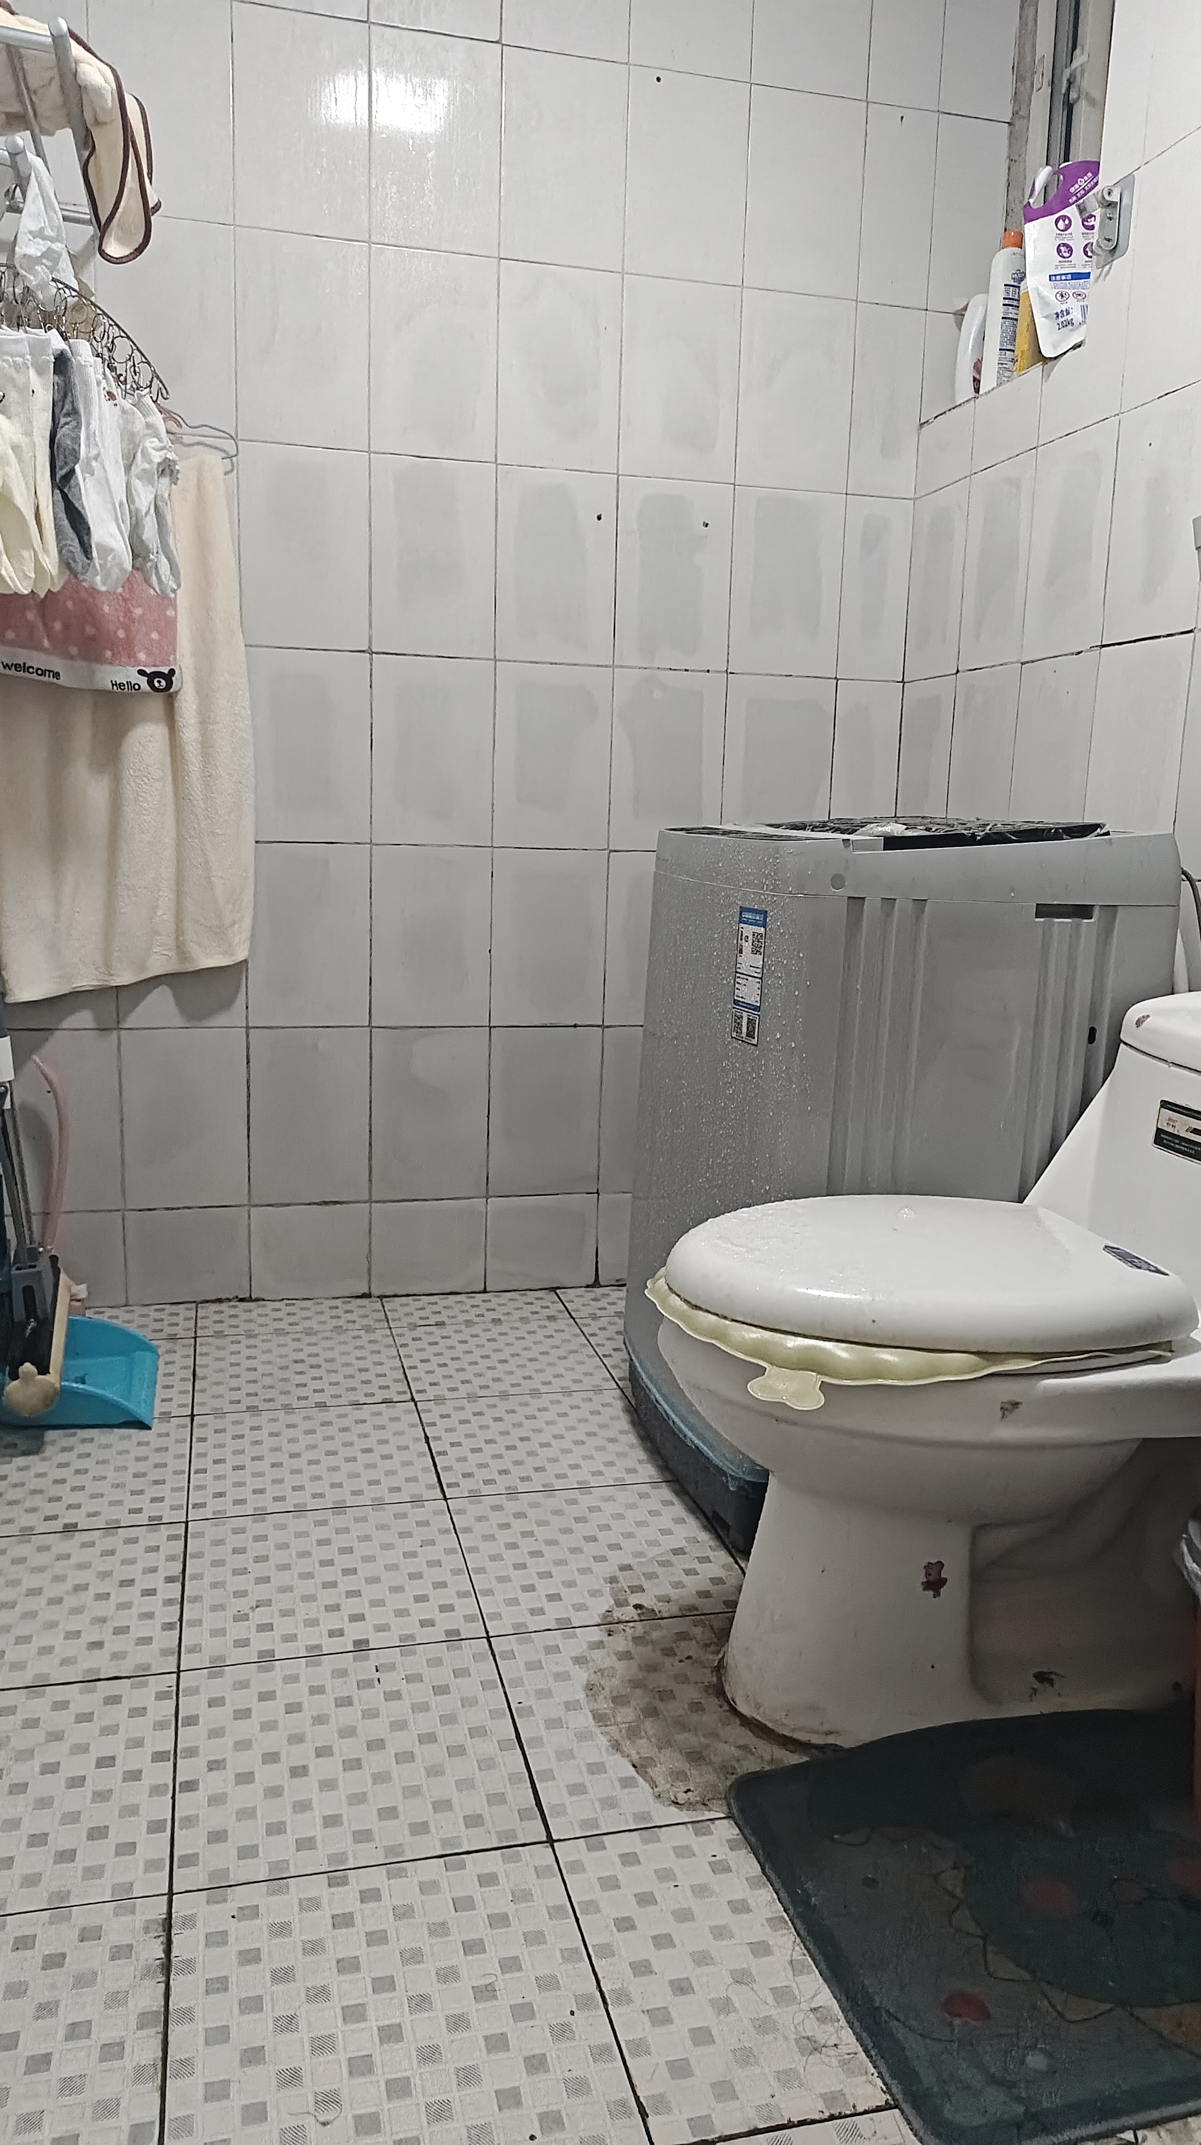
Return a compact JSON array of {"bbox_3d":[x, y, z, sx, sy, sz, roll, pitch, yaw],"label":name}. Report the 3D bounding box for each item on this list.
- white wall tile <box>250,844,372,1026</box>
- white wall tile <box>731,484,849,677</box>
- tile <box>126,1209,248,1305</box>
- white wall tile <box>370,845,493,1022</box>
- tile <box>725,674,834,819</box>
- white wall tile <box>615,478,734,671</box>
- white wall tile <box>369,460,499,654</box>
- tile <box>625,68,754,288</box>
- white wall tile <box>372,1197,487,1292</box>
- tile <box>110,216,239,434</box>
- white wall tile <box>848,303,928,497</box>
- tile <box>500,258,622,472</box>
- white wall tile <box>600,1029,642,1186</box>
[{"bbox_3d":[-0.476,-0.222,2.327,0.200,0.301,0.010,-1,11,-14],"label":"white wall tile"},{"bbox_3d":[0.315,-0.828,2.418,0.200,0.301,0.010,-1,11,-14],"label":"white wall tile"},{"bbox_3d":[-0.684,0.305,2.371,0.198,0.159,0.011,-1,10,-14],"label":"tile"},{"bbox_3d":[-0.282,-0.225,2.375,0.200,0.300,0.010,-1,11,-14],"label":"white wall tile"},{"bbox_3d":[0.307,-0.532,2.472,0.200,0.301,0.010,-1,11,-14],"label":"tile"},{"bbox_3d":[0.121,-0.826,2.371,0.198,0.299,0.011,-1,10,-14],"label":"white wall tile"},{"bbox_3d":[-0.266,-0.818,2.271,0.199,0.299,0.010,-1,10,-14],"label":"white wall tile"},{"bbox_3d":[0.137,-1.418,2.265,0.198,0.299,0.011,-1,10,-14],"label":"tile"},{"bbox_3d":[-0.296,0.301,2.467,0.199,0.168,0.010,-1,10,-14],"label":"white wall tile"},{"bbox_3d":[-0.645,-1.108,2.125,0.199,0.299,0.010,-1,10,-14],"label":"tile"},{"bbox_3d":[0.482,-1.127,2.405,0.126,0.301,0.010,-1,11,-14],"label":"white wall tile"},{"bbox_3d":[-0.064,-1.114,2.262,0.200,0.300,0.010,-1,11,-14],"label":"tile"},{"bbox_3d":[0.097,0.064,2.522,0.199,0.300,0.010,-1,10,-14],"label":"white wall tile"}]

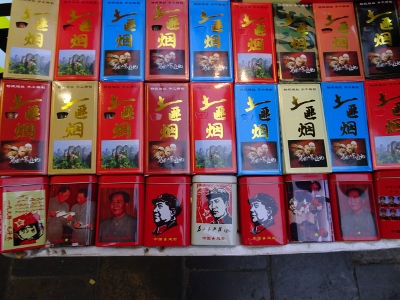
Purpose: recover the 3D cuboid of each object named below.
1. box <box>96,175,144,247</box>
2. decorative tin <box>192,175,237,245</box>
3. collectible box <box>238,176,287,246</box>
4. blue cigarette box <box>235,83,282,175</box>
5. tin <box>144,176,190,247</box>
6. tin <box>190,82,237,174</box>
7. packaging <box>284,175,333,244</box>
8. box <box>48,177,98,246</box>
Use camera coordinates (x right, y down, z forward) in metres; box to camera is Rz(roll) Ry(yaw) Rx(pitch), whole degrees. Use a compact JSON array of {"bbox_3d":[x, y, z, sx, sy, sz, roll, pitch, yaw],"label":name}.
[{"bbox_3d":[-0.108,0.084,0.389,0.062,0.024,0.094,0,83,-3],"label":"box"},{"bbox_3d":[0.019,0.084,0.395,0.062,0.024,0.094,1,83,-2],"label":"decorative tin"},{"bbox_3d":[0.087,0.085,0.397,0.062,0.024,0.094,-1,83,-3],"label":"collectible box"},{"bbox_3d":[0.083,-0.029,0.411,0.064,0.023,0.133,-1,83,-3],"label":"blue cigarette box"},{"bbox_3d":[-0.044,0.085,0.392,0.062,0.024,0.094,0,83,-2],"label":"tin"},{"bbox_3d":[0.018,-0.031,0.409,0.064,0.023,0.133,-1,83,-3],"label":"tin"},{"bbox_3d":[0.153,0.082,0.401,0.062,0.024,0.094,-2,83,-3],"label":"packaging"},{"bbox_3d":[-0.172,0.083,0.386,0.062,0.024,0.094,-1,83,-3],"label":"box"}]

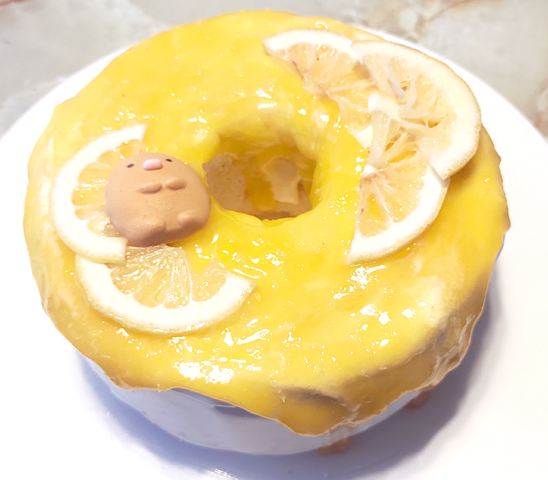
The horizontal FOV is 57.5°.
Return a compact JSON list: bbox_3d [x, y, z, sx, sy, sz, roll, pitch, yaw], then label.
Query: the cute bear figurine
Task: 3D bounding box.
[{"bbox_3d":[-0.035,-0.012,0.152,0.031,0.019,0.029,-12,71,-7],"label":"cute bear figurine"}]

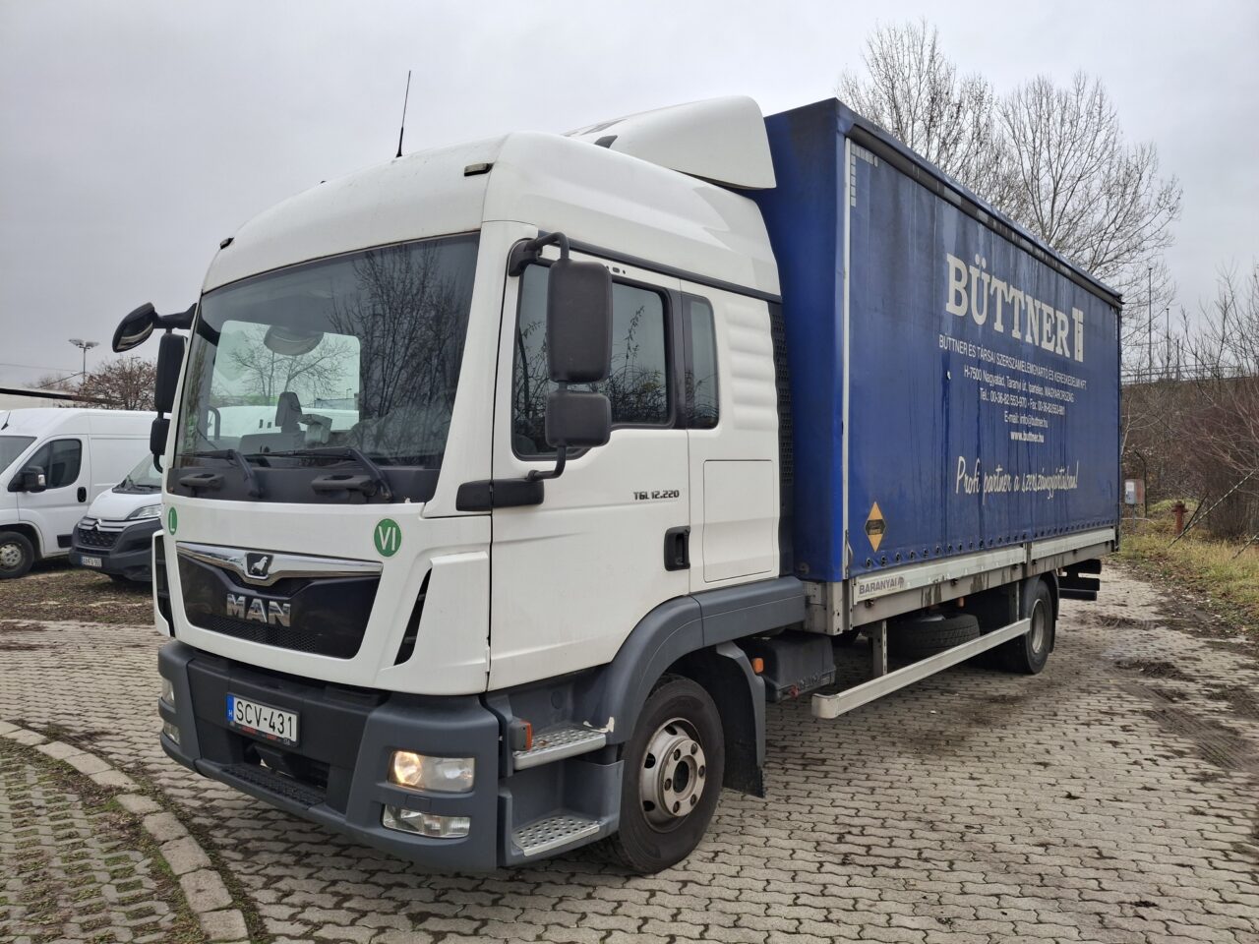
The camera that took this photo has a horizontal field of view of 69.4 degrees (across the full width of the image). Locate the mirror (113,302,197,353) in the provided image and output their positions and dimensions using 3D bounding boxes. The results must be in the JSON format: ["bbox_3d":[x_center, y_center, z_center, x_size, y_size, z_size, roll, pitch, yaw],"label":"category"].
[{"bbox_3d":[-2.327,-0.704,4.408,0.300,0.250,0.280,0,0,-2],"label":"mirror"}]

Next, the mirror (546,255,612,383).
[{"bbox_3d":[-0.159,-0.476,2.880,0.195,0.390,0.110,0,0,26],"label":"mirror"}]

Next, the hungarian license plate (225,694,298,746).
[{"bbox_3d":[-1.417,0.946,3.492,0.520,0.112,0.012,0,0,39],"label":"hungarian license plate"}]

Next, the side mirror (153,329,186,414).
[{"bbox_3d":[-2.303,-0.494,4.555,0.115,0.395,0.200,0,0,-31],"label":"side mirror"}]

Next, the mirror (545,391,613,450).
[{"bbox_3d":[-0.164,-0.161,2.867,0.195,0.175,0.110,0,0,26],"label":"mirror"}]

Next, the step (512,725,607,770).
[{"bbox_3d":[-0.303,0.999,3.308,0.410,0.050,0.190,0,0,-43],"label":"step"}]

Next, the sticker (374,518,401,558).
[{"bbox_3d":[-0.808,0.220,3.041,0.130,0.130,0.005,0,0,31],"label":"sticker"}]

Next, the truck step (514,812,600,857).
[{"bbox_3d":[-0.285,1.316,3.285,0.370,0.040,0.160,0,0,-43],"label":"truck step"}]

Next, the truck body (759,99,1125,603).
[{"bbox_3d":[2.030,-0.523,7.671,2.550,2.590,6.340,0,0,39],"label":"truck body"}]

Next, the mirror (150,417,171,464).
[{"bbox_3d":[-2.322,-0.174,4.534,0.115,0.180,0.200,0,0,-31],"label":"mirror"}]

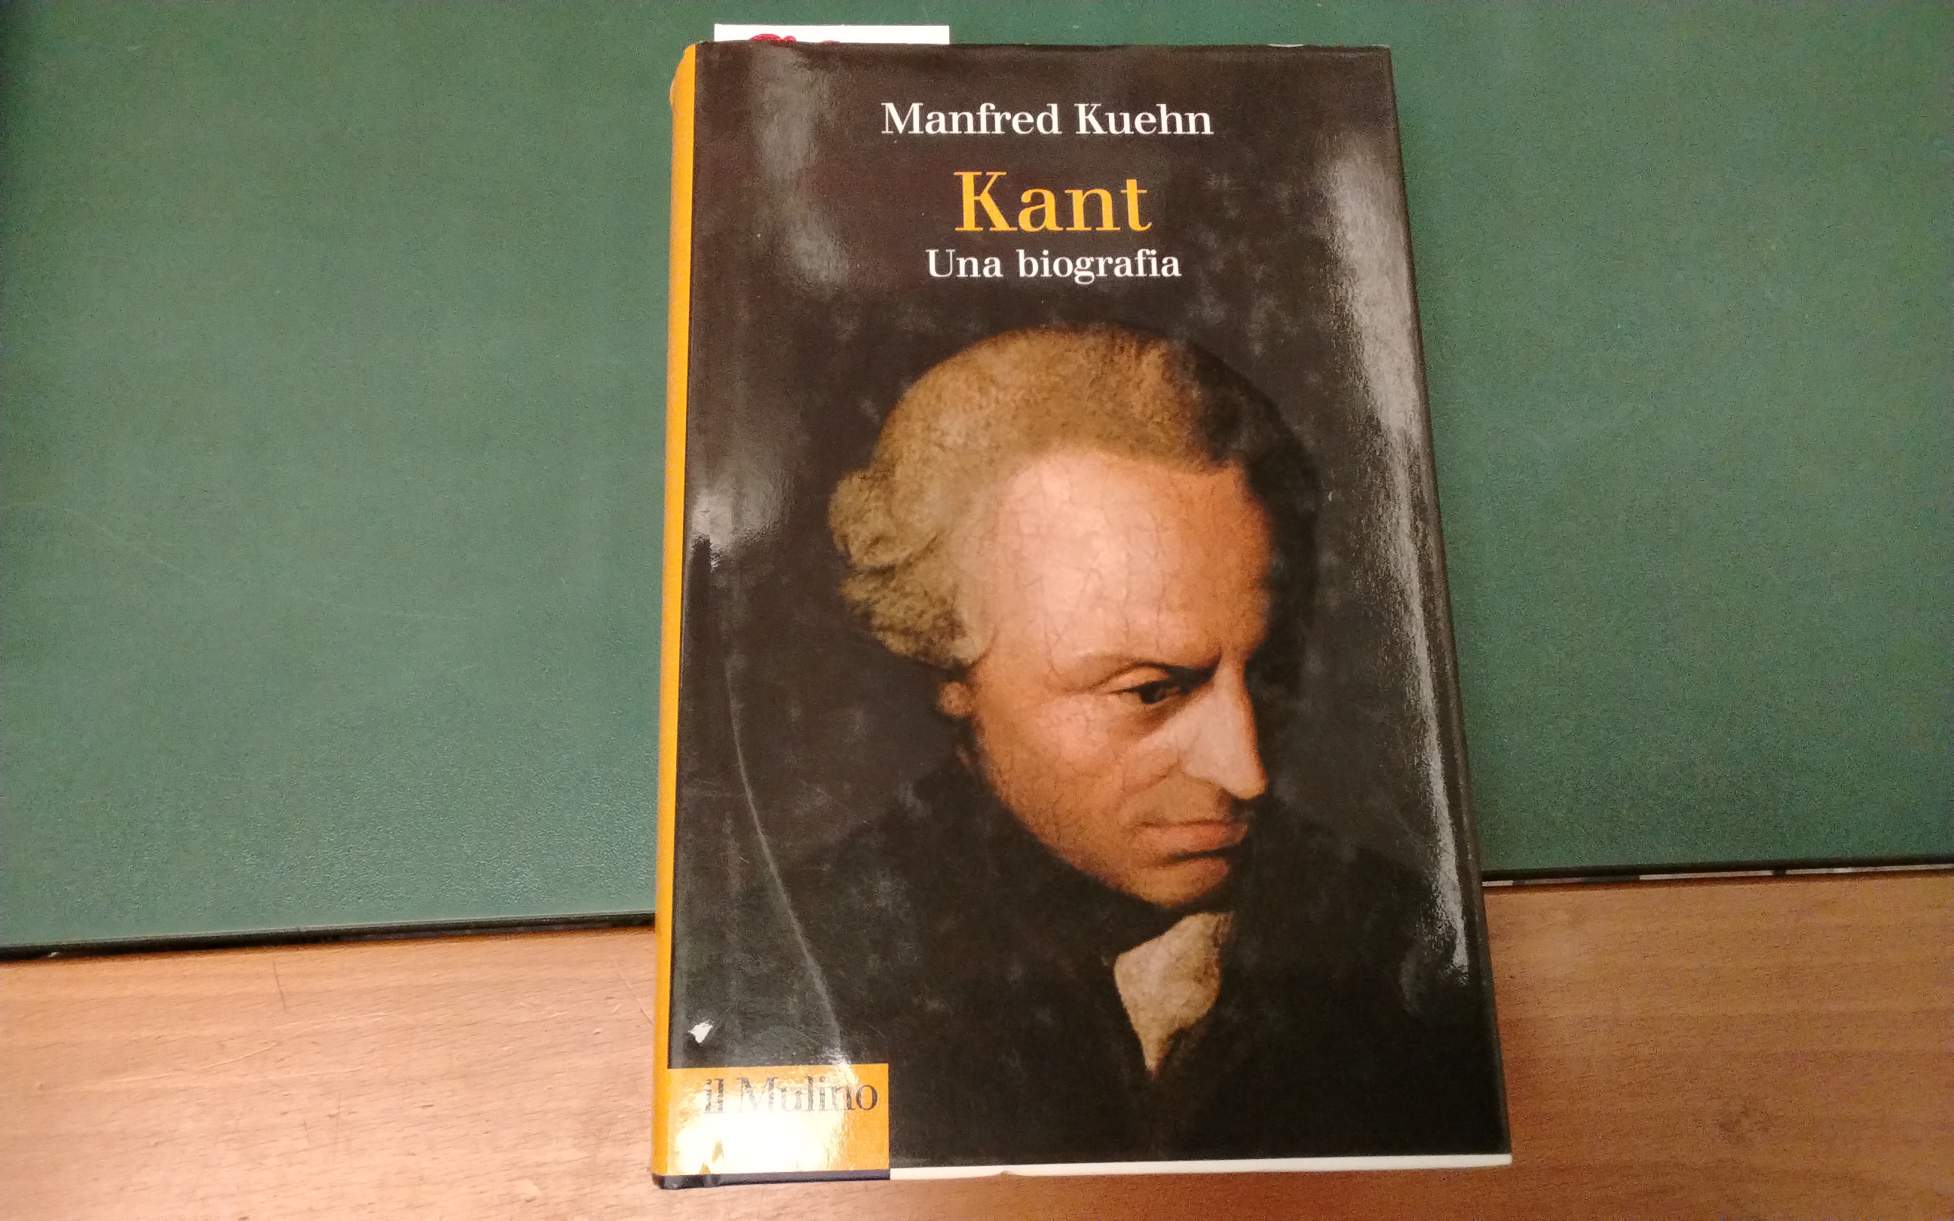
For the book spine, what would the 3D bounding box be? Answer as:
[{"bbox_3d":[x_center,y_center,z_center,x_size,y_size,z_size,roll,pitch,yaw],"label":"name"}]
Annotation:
[{"bbox_3d":[-0.059,-0.006,0.289,0.011,0.038,0.221,0,76,-2],"label":"book spine"}]

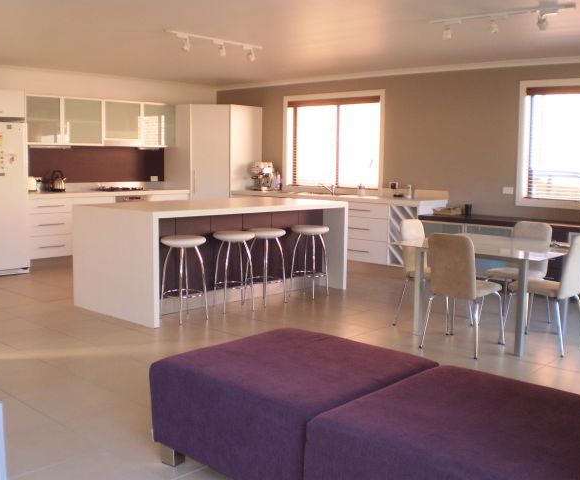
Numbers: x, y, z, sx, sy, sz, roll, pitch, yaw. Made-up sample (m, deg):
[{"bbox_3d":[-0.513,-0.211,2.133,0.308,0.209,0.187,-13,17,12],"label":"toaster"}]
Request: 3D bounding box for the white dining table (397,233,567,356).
[{"bbox_3d":[1.613,0.398,5.225,1.153,0.734,1.193,7,9,42],"label":"white dining table"}]

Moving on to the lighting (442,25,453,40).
[{"bbox_3d":[1.234,-1.628,5.215,0.076,0.133,0.087,7,9,42],"label":"lighting"}]

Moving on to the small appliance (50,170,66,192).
[{"bbox_3d":[-2.779,-0.706,8.015,0.204,0.255,0.194,-2,7,-25],"label":"small appliance"}]

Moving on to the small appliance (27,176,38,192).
[{"bbox_3d":[-3.077,-0.654,7.828,0.265,0.184,0.204,7,9,42],"label":"small appliance"}]

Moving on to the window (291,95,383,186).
[{"bbox_3d":[0.550,-1.286,8.833,1.612,1.193,0.102,7,9,42],"label":"window"}]

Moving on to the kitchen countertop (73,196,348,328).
[{"bbox_3d":[-0.672,0.103,6.537,1.193,0.918,2.499,7,9,42],"label":"kitchen countertop"}]

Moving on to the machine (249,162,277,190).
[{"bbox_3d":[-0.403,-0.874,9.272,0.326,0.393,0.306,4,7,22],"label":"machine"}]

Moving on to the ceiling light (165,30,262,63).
[{"bbox_3d":[-0.697,-1.817,6.311,0.112,0.158,1.173,7,9,42],"label":"ceiling light"}]

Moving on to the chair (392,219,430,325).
[{"bbox_3d":[1.202,0.285,5.612,0.536,0.880,0.468,7,9,40],"label":"chair"}]

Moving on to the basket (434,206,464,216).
[{"bbox_3d":[1.804,-0.319,7.484,0.347,0.102,0.265,7,9,42],"label":"basket"}]

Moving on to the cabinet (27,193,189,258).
[{"bbox_3d":[-2.468,-0.235,8.849,0.600,0.821,2.351,7,9,42],"label":"cabinet"}]

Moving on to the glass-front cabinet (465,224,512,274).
[{"bbox_3d":[2.253,0.114,7.151,0.564,0.557,0.550,7,9,42],"label":"glass-front cabinet"}]

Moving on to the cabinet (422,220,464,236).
[{"bbox_3d":[1.806,0.094,7.468,0.571,0.612,0.490,7,9,42],"label":"cabinet"}]

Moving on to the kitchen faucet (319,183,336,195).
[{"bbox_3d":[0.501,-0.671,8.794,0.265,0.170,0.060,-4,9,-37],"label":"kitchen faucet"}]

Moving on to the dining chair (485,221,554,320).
[{"bbox_3d":[1.950,0.285,5.717,0.461,0.880,0.536,7,9,42],"label":"dining chair"}]

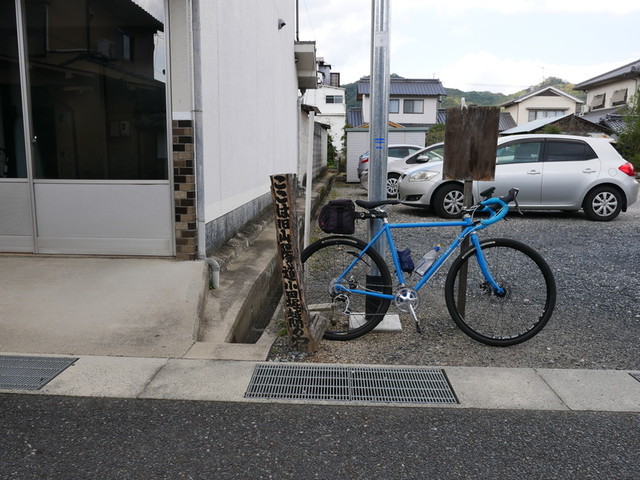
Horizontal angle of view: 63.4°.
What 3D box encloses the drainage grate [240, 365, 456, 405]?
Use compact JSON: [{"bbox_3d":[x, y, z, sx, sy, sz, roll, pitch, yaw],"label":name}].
[{"bbox_3d":[0.157,0.757,2.671,1.025,0.040,0.405,1,9,2],"label":"drainage grate"}]

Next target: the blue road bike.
[{"bbox_3d":[0.636,0.170,3.336,1.700,1.000,0.460,1,0,6],"label":"blue road bike"}]

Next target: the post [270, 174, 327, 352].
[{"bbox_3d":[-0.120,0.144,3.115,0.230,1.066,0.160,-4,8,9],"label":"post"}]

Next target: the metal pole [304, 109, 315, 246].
[{"bbox_3d":[-0.101,-0.404,4.872,0.050,1.582,0.050,3,8,0],"label":"metal pole"}]

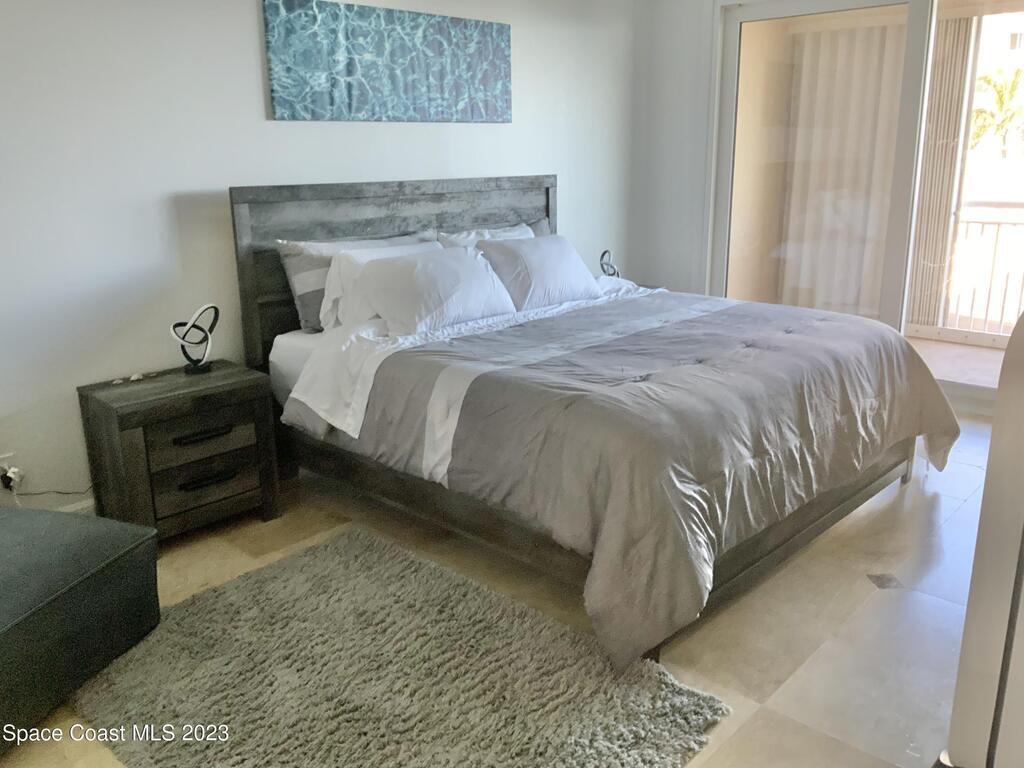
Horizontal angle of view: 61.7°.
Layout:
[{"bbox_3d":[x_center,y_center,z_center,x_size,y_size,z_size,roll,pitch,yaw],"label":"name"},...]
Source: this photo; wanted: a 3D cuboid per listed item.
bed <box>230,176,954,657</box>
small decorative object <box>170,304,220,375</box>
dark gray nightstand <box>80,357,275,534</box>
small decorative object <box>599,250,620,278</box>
[{"bbox_3d":[0.337,-0.188,3.725,2.240,1.346,2.190,13,20,43],"label":"bed"},{"bbox_3d":[-1.280,-0.178,3.491,0.110,0.255,0.162,13,20,43],"label":"small decorative object"},{"bbox_3d":[-1.315,0.292,3.436,0.393,0.625,0.600,13,20,43],"label":"dark gray nightstand"},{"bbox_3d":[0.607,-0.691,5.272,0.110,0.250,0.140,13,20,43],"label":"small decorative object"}]

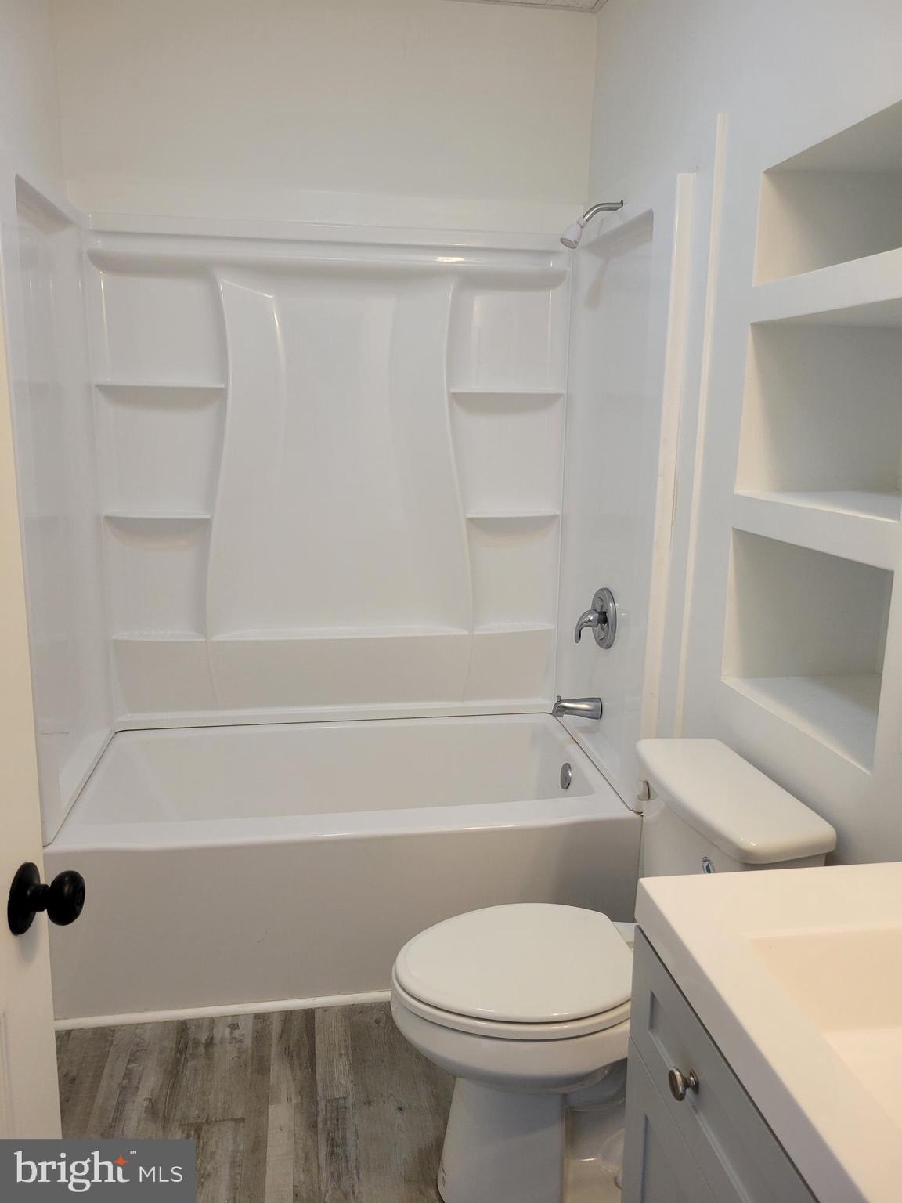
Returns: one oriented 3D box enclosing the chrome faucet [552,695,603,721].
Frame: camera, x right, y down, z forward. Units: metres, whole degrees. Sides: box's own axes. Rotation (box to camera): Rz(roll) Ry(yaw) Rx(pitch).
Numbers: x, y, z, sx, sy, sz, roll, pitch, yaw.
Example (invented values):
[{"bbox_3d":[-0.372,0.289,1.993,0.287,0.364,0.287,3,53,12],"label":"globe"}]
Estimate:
[{"bbox_3d":[0.347,0.296,2.488,0.141,0.069,0.061,-1,12,-9],"label":"chrome faucet"}]

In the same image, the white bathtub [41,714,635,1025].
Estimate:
[{"bbox_3d":[-0.291,0.684,2.555,1.443,0.456,0.814,-1,12,-9],"label":"white bathtub"}]

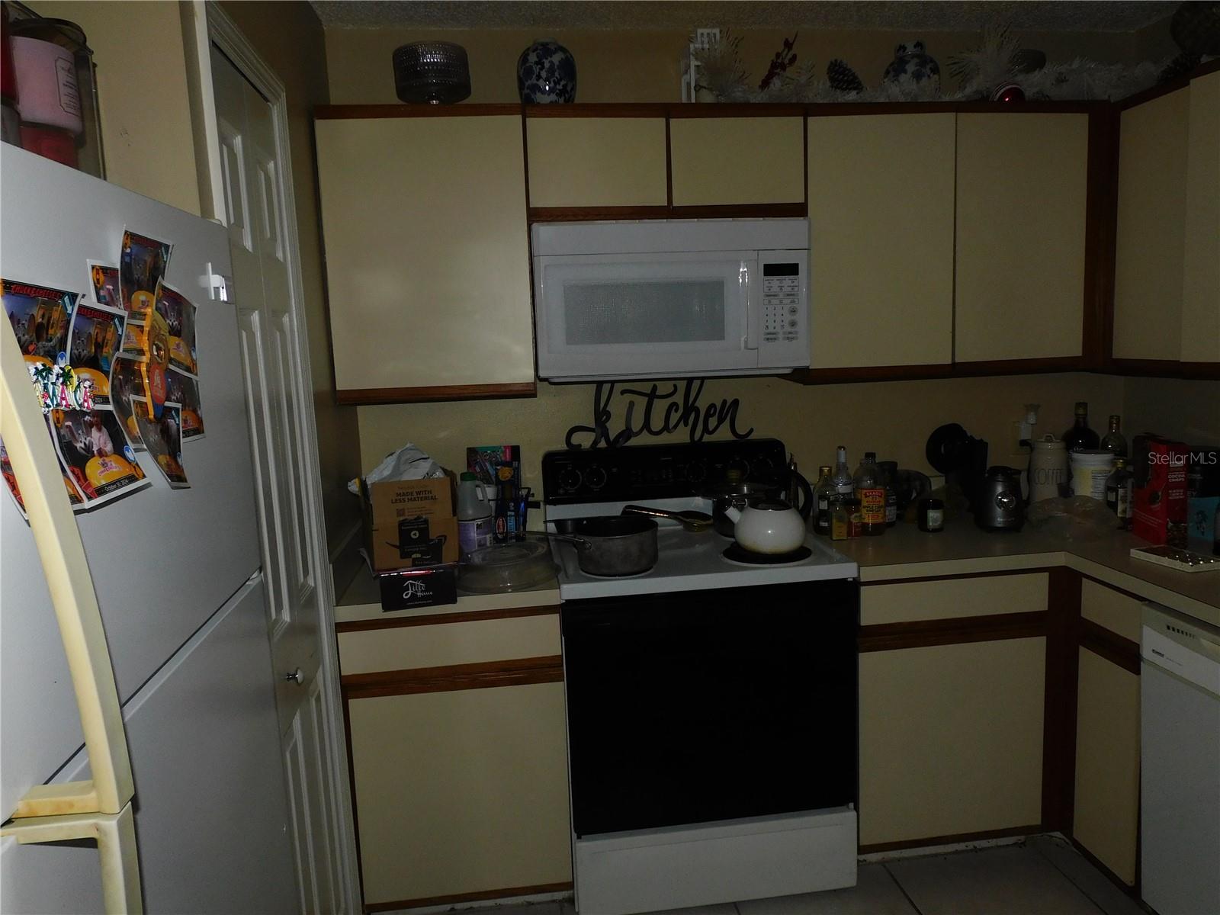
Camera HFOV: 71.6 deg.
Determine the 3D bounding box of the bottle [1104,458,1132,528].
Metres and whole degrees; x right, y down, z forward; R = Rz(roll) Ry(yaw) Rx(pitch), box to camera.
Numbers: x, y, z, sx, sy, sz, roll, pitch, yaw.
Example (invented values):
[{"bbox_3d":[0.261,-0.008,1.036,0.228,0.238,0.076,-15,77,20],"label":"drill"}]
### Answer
[{"bbox_3d":[1.506,0.102,2.504,0.073,0.196,0.070,3,9,30],"label":"bottle"}]

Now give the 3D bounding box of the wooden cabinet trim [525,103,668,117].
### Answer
[{"bbox_3d":[-0.033,-0.917,2.232,0.380,0.040,0.022,-3,8,-7],"label":"wooden cabinet trim"}]

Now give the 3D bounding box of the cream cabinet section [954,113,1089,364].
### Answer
[{"bbox_3d":[1.161,-0.644,2.571,0.400,0.688,0.300,-3,8,-7],"label":"cream cabinet section"}]

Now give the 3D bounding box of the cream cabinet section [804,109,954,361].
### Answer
[{"bbox_3d":[0.744,-0.620,2.518,0.426,0.688,0.300,-3,8,-7],"label":"cream cabinet section"}]

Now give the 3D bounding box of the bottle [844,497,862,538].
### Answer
[{"bbox_3d":[0.722,0.178,2.515,0.053,0.112,0.053,-3,7,-7],"label":"bottle"}]

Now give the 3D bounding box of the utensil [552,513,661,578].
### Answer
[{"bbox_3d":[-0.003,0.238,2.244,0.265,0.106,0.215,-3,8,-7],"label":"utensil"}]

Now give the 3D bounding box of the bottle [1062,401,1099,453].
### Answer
[{"bbox_3d":[1.520,-0.007,2.745,0.102,0.342,0.102,3,9,30],"label":"bottle"}]

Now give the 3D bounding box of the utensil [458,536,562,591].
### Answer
[{"bbox_3d":[-0.273,0.277,2.194,0.278,0.075,0.274,-3,7,-7],"label":"utensil"}]

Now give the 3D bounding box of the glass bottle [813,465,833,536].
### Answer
[{"bbox_3d":[0.637,0.127,2.510,0.066,0.200,0.066,0,8,14],"label":"glass bottle"}]

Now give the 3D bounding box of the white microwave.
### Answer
[{"bbox_3d":[0.152,-0.446,2.469,0.755,0.416,0.395,-3,7,-7],"label":"white microwave"}]

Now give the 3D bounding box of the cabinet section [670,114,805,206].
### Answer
[{"bbox_3d":[0.330,-0.822,2.437,0.369,0.232,0.300,-3,8,-7],"label":"cabinet section"}]

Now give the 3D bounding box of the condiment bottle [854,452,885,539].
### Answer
[{"bbox_3d":[0.780,0.107,2.542,0.090,0.243,0.090,-3,7,-7],"label":"condiment bottle"}]

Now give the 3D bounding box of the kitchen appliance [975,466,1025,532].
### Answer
[{"bbox_3d":[1.156,0.120,2.505,0.128,0.180,0.136,-1,8,12],"label":"kitchen appliance"}]

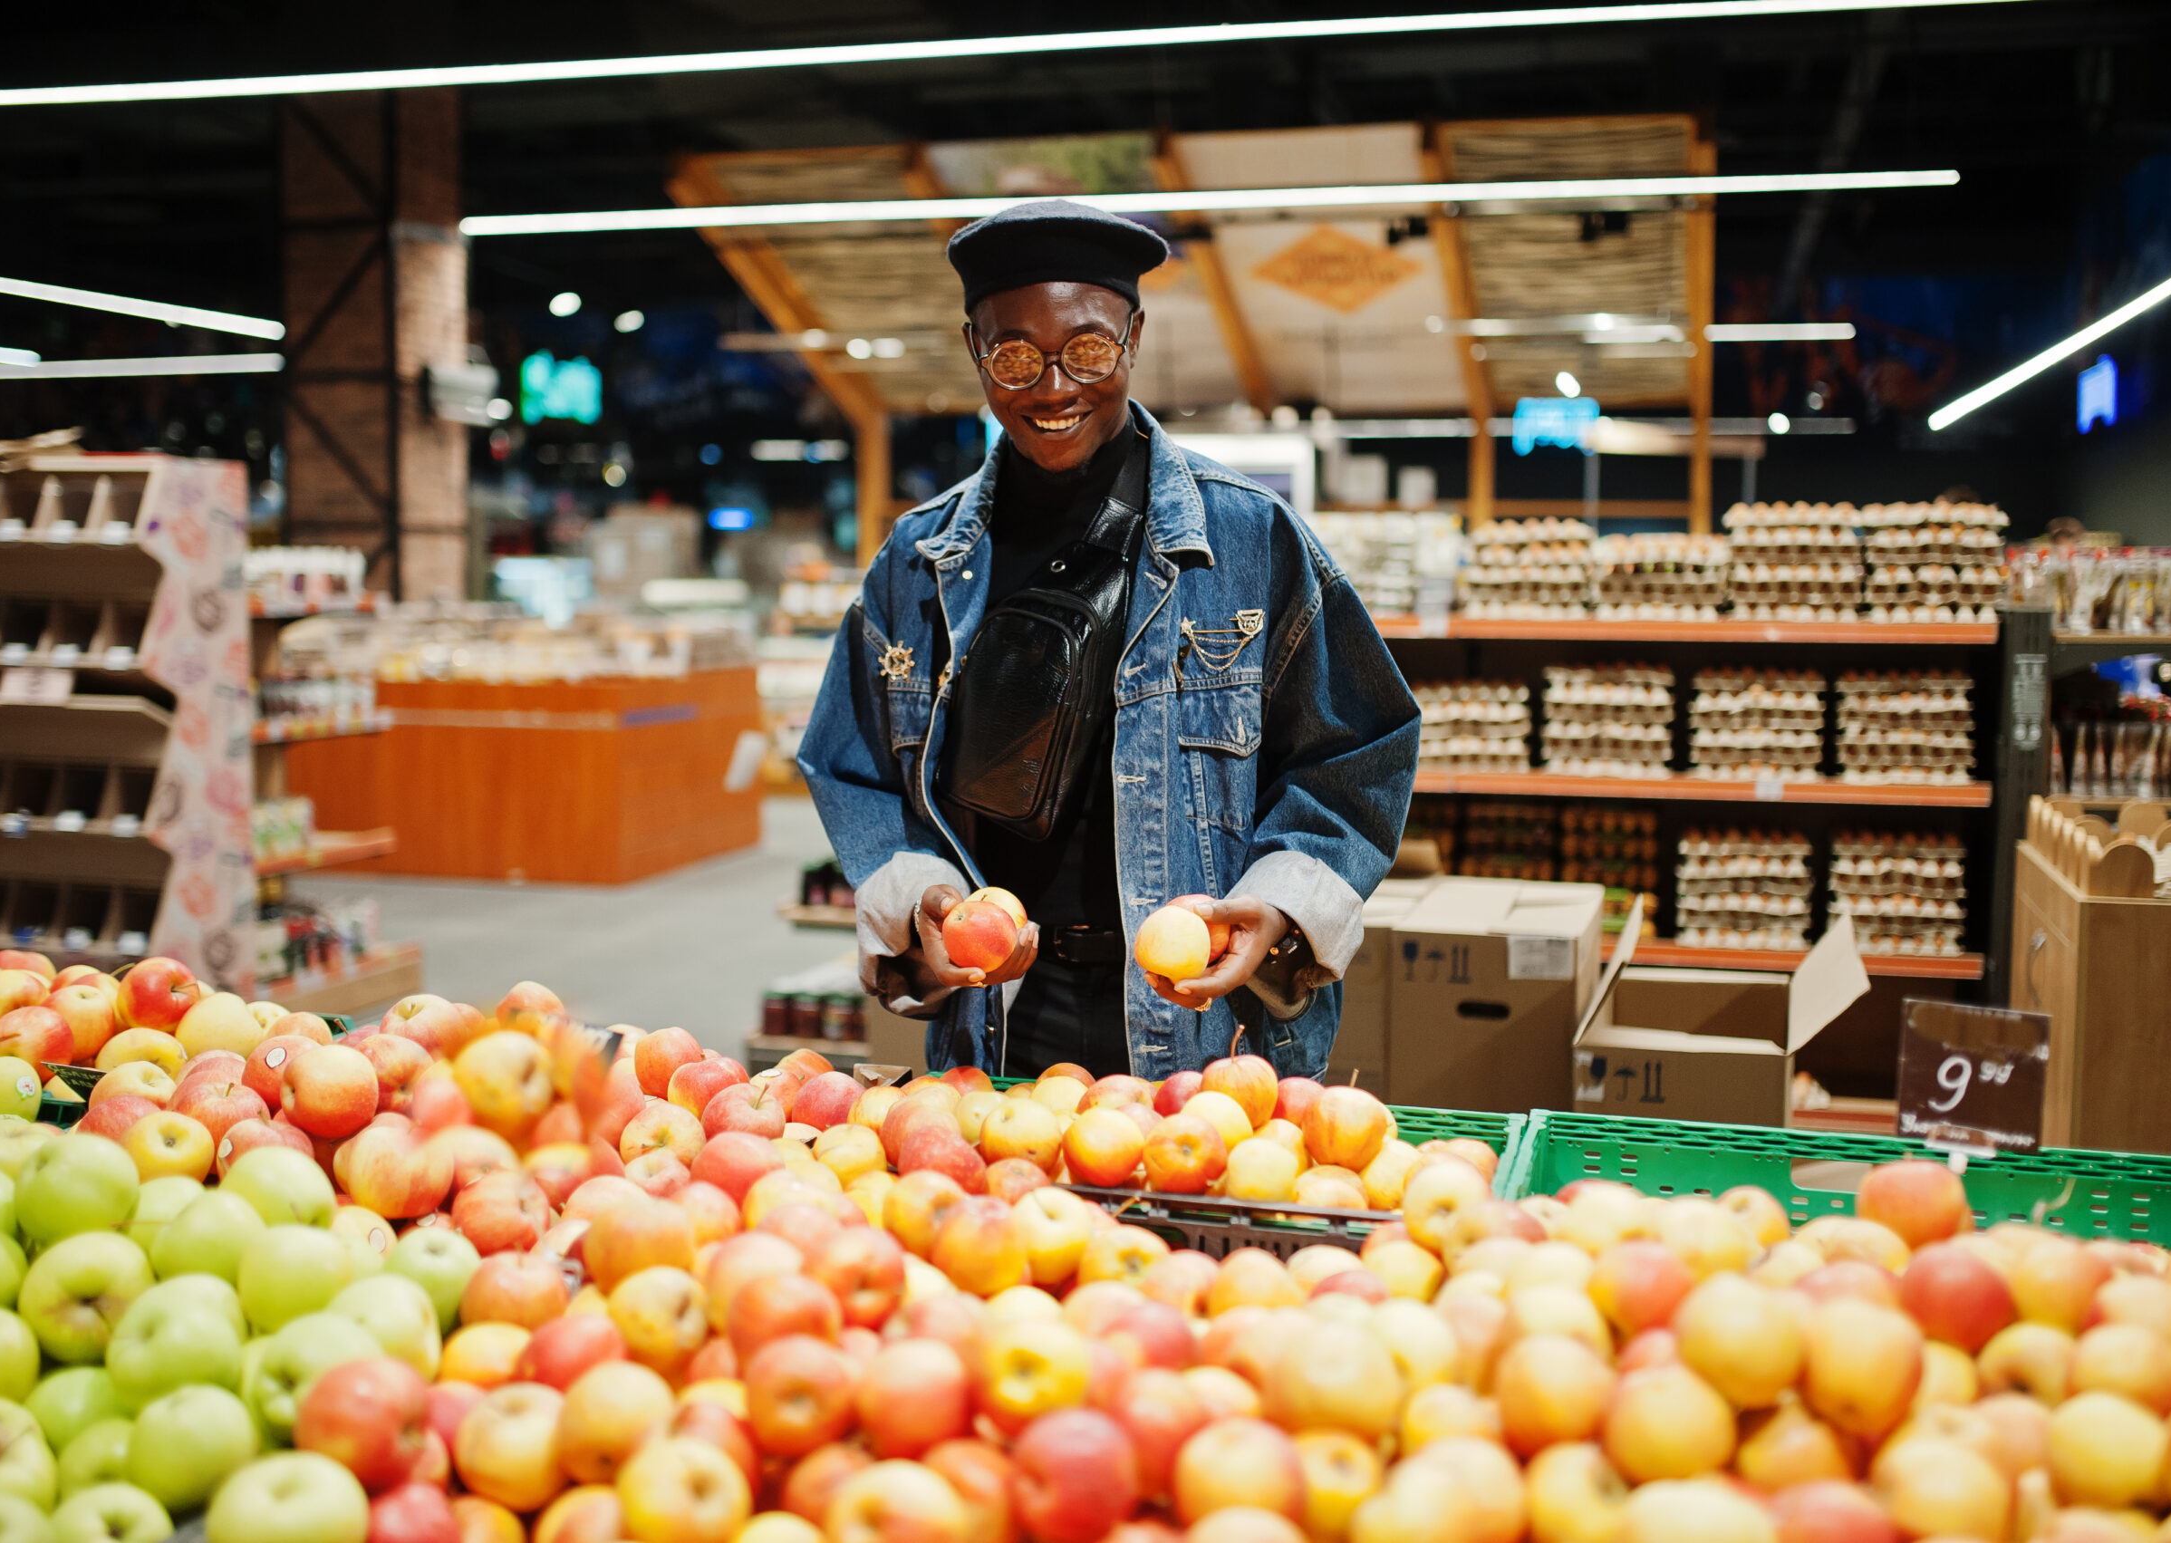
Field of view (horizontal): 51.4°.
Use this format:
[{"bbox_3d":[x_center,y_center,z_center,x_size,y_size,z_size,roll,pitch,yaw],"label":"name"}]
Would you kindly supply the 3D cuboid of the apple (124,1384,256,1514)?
[{"bbox_3d":[-0.506,0.383,1.275,0.076,0.071,0.076,0,5,0],"label":"apple"}]

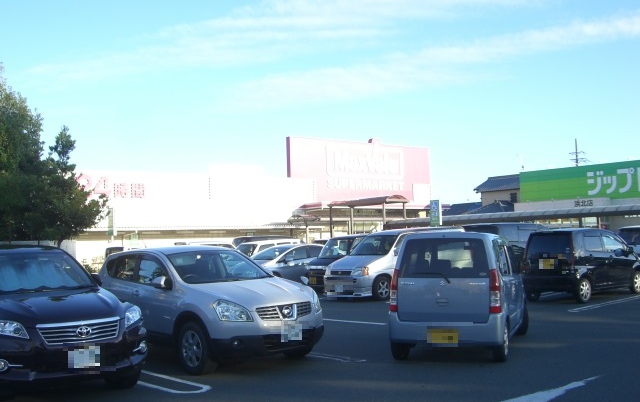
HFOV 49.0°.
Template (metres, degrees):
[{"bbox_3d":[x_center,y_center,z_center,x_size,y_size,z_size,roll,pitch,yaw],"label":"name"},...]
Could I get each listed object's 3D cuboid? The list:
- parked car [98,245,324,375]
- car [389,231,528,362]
[{"bbox_3d":[-1.702,1.440,10.263,1.780,1.615,4.315,0,-4,-38],"label":"parked car"},{"bbox_3d":[2.113,1.258,10.158,1.475,1.645,3.395,-4,-3,21],"label":"car"}]

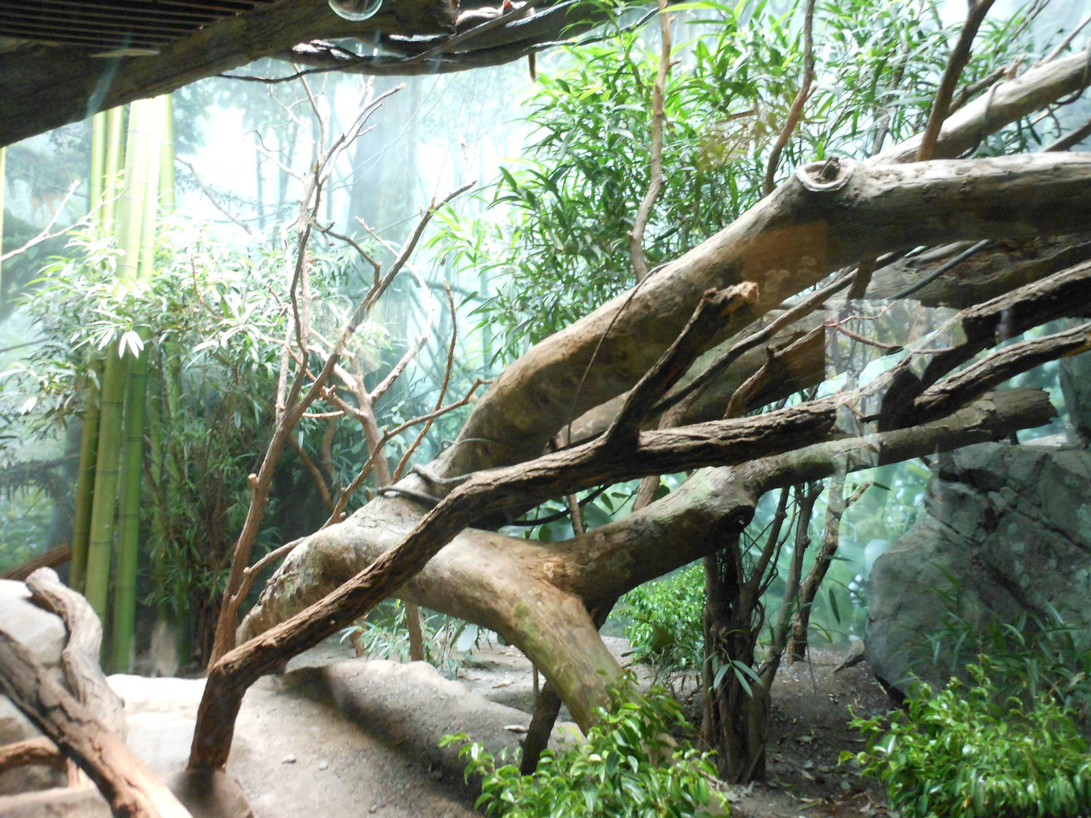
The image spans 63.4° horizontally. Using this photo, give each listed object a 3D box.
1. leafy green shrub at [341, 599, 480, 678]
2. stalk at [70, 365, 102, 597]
[{"bbox_3d":[-0.735,1.245,4.800,0.740,0.430,0.520,1,-5,0],"label":"leafy green shrub"},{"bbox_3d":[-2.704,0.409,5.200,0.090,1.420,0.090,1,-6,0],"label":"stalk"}]

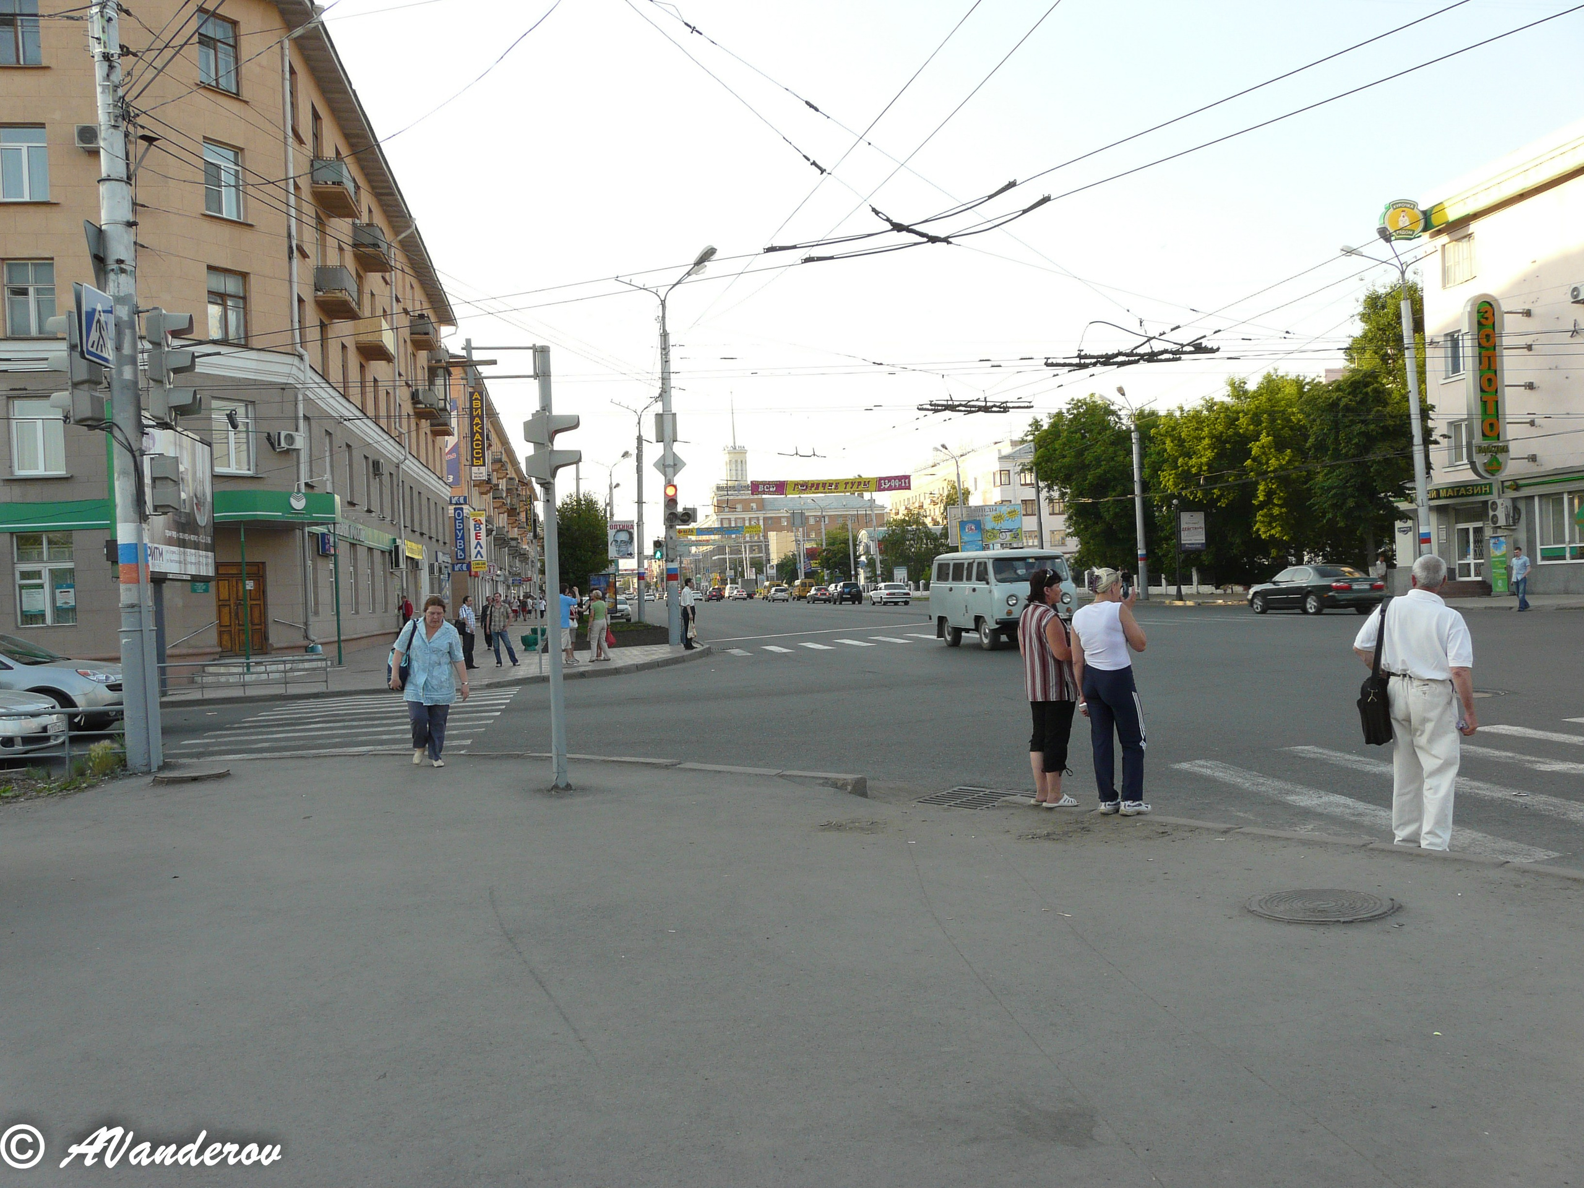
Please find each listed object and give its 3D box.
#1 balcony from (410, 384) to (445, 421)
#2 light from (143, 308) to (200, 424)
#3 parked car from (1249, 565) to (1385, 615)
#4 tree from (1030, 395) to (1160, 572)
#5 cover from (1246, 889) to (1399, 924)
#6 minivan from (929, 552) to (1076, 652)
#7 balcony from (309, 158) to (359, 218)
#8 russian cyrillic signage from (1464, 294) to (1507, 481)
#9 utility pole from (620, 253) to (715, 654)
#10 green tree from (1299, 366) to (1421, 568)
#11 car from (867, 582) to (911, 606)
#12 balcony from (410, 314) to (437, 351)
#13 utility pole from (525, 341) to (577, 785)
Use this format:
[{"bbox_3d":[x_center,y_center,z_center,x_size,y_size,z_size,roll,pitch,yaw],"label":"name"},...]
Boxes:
[{"bbox_3d":[-17.295,-9.007,60.801,0.920,1.060,2.750,-2,0,-9],"label":"balcony"},{"bbox_3d":[-5.952,-2.186,12.300,0.480,1.100,0.360,-2,0,-9],"label":"light"},{"bbox_3d":[16.027,-0.113,39.000,1.790,1.440,4.800,-2,0,-9],"label":"parked car"},{"bbox_3d":[17.772,-5.664,74.969,7.600,11.700,7.400,-2,0,-9],"label":"tree"},{"bbox_3d":[2.421,1.424,5.850,0.660,0.040,0.660,-2,0,-9],"label":"cover"},{"bbox_3d":[4.517,0.108,27.746,1.960,2.070,4.370,-2,0,-11],"label":"minivan"},{"bbox_3d":[-13.904,-12.394,39.075,0.930,1.030,2.680,-2,0,-9],"label":"balcony"},{"bbox_3d":[23.448,-7.005,43.300,1.300,6.200,0.350,-2,0,-9],"label":"russian cyrillic signage"},{"bbox_3d":[-3.223,-3.859,34.284,2.500,10.500,1.900,-2,0,-9],"label":"utility pole"},{"bbox_3d":[22.031,-4.377,49.476,5.000,9.000,5.000,-2,0,-9],"label":"green tree"},{"bbox_3d":[6.349,0.039,83.999,1.800,1.450,4.870,-2,0,-9],"label":"car"},{"bbox_3d":[-17.443,-12.377,60.828,0.910,1.060,2.700,-2,0,-9],"label":"balcony"},{"bbox_3d":[-1.912,-0.214,10.499,0.420,3.580,0.300,-2,0,-9],"label":"utility pole"}]

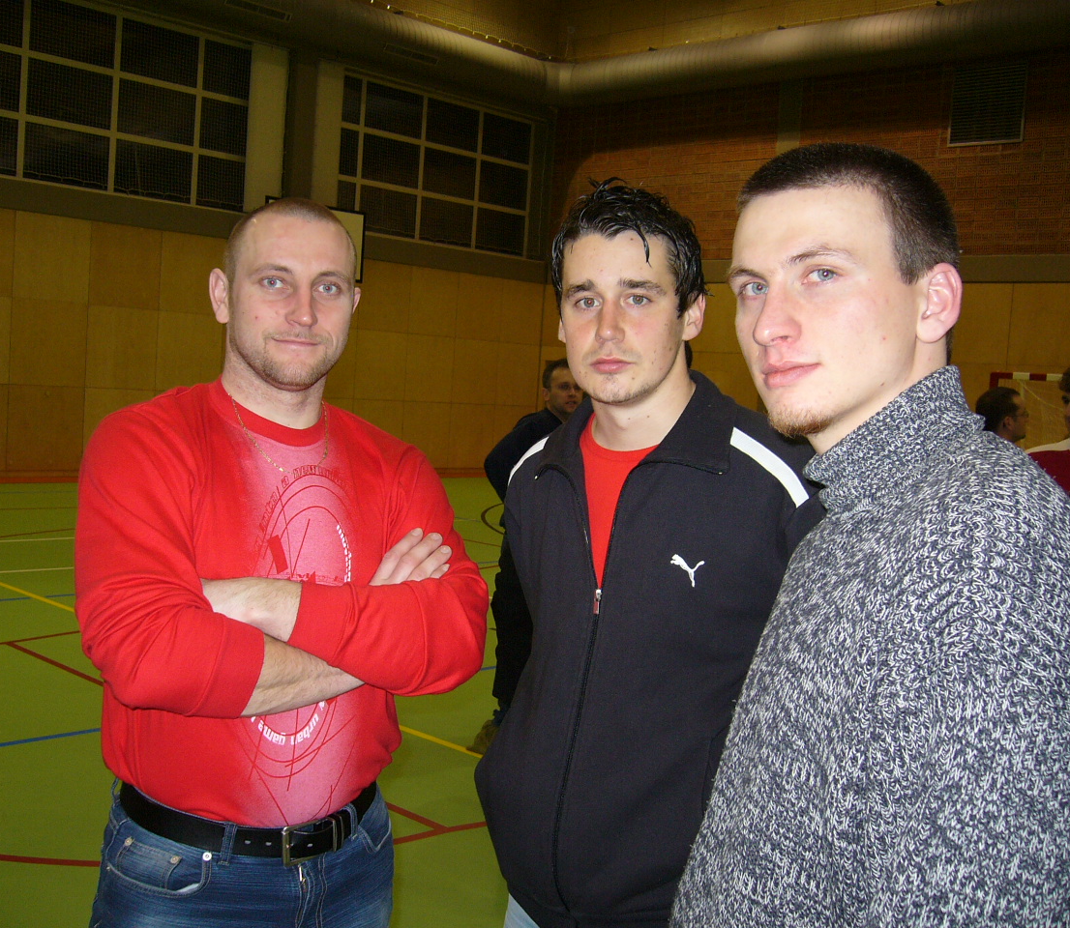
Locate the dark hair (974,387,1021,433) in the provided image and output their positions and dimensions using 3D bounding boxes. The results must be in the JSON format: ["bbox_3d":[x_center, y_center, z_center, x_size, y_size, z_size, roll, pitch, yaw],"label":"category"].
[{"bbox_3d":[2.034,-0.236,5.500,0.200,0.190,0.165,3,4,-15],"label":"dark hair"}]

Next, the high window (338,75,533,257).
[{"bbox_3d":[-1.532,-4.803,20.598,0.150,2.330,4.110,7,5,44],"label":"high window"}]

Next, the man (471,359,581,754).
[{"bbox_3d":[0.066,0.406,5.500,0.600,1.720,0.420,2,4,-22],"label":"man"}]

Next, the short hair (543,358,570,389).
[{"bbox_3d":[0.130,-0.389,5.500,0.170,0.155,0.190,1,5,-35],"label":"short hair"}]

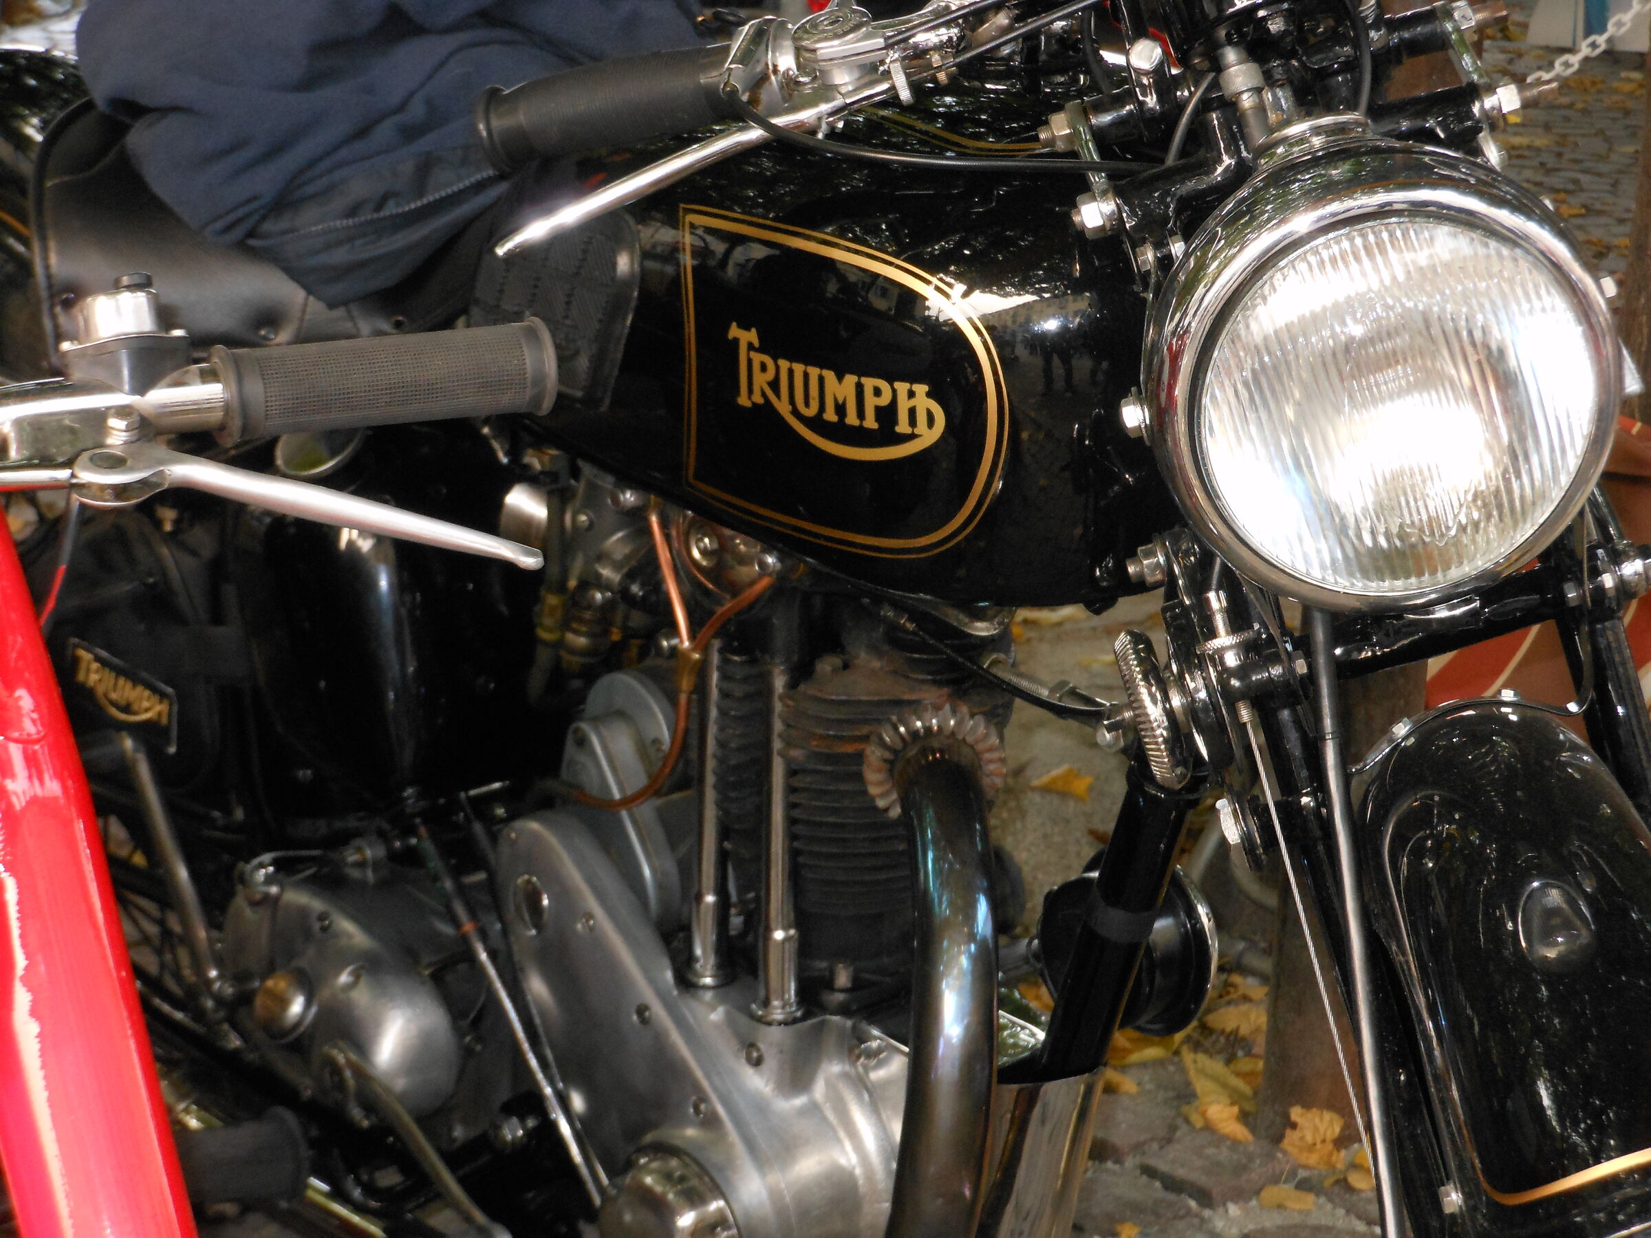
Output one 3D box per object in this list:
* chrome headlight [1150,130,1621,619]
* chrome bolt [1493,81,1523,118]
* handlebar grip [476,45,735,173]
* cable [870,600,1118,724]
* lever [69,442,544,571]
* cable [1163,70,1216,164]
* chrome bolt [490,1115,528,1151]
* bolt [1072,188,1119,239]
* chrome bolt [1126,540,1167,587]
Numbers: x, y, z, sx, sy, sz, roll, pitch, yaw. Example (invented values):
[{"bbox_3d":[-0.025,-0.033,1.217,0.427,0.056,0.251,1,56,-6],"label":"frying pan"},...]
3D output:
[{"bbox_3d":[0.241,-0.120,1.835,0.200,0.203,0.165,-15,25,3],"label":"chrome headlight"},{"bbox_3d":[0.315,-0.240,1.914,0.011,0.017,0.017,-15,25,3],"label":"chrome bolt"},{"bbox_3d":[-0.105,-0.245,2.000,0.132,0.044,0.044,-6,17,21],"label":"handlebar grip"},{"bbox_3d":[0.085,0.023,2.100,0.022,0.032,0.180,-13,24,-37],"label":"cable"},{"bbox_3d":[-0.188,-0.041,1.500,0.172,0.025,0.038,12,22,5],"label":"lever"},{"bbox_3d":[0.170,-0.235,1.940,0.026,0.045,0.018,-15,25,3],"label":"cable"},{"bbox_3d":[-0.189,0.307,2.480,0.018,0.018,0.018,-13,24,-37],"label":"chrome bolt"},{"bbox_3d":[0.125,-0.188,1.926,0.018,0.019,0.019,-15,25,3],"label":"bolt"},{"bbox_3d":[0.149,-0.025,1.925,0.017,0.018,0.018,-15,25,3],"label":"chrome bolt"}]

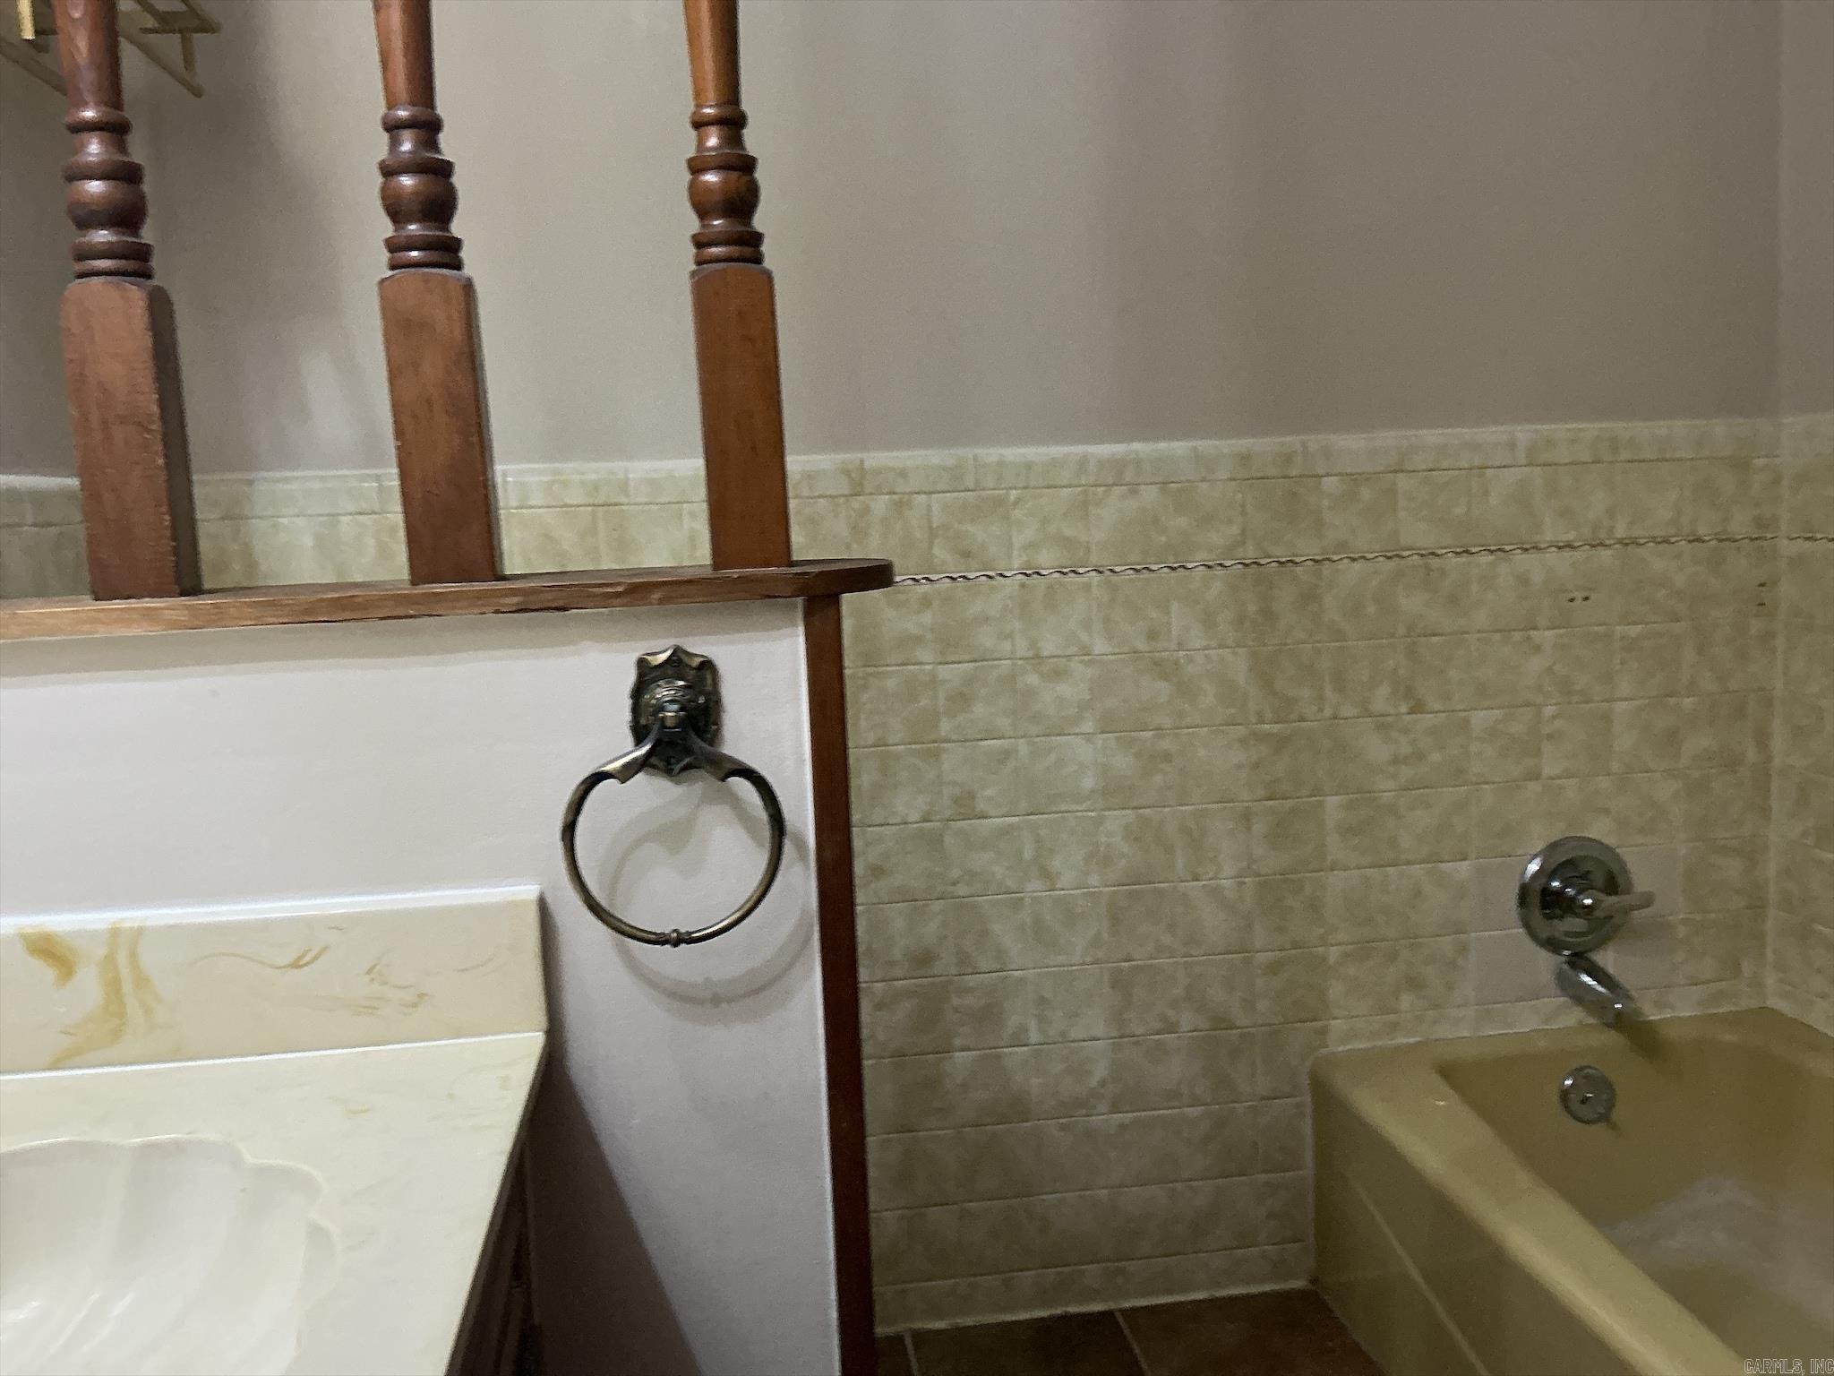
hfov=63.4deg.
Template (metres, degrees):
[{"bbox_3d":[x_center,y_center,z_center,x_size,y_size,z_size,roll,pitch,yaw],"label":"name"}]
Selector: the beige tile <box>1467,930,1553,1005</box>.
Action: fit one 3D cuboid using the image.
[{"bbox_3d":[0.865,0.409,2.173,0.108,0.108,0.010,-3,6,-7],"label":"beige tile"}]

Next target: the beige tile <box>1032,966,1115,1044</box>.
[{"bbox_3d":[0.213,0.444,2.080,0.107,0.107,0.009,-3,5,-7],"label":"beige tile"}]

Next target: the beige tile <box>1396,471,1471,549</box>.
[{"bbox_3d":[0.725,-0.250,2.092,0.108,0.108,0.010,-3,6,-7],"label":"beige tile"}]

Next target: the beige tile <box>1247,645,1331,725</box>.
[{"bbox_3d":[0.519,-0.006,2.092,0.108,0.108,0.008,-3,6,-7],"label":"beige tile"}]

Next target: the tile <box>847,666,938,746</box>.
[{"bbox_3d":[-0.027,0.025,2.024,0.112,0.108,0.010,-3,6,-7],"label":"tile"}]

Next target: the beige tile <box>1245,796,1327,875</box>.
[{"bbox_3d":[0.525,0.209,2.097,0.107,0.107,0.009,-3,5,-7],"label":"beige tile"}]

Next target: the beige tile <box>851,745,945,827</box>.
[{"bbox_3d":[-0.022,0.134,2.035,0.112,0.108,0.010,-3,6,-7],"label":"beige tile"}]

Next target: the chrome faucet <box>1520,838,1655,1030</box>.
[{"bbox_3d":[0.967,0.339,2.103,0.182,0.238,0.135,-3,6,-7],"label":"chrome faucet"}]

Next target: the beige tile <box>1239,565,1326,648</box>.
[{"bbox_3d":[0.510,-0.114,2.067,0.107,0.107,0.009,-3,5,-7],"label":"beige tile"}]

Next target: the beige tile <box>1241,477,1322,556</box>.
[{"bbox_3d":[0.508,-0.237,2.066,0.108,0.108,0.010,-3,6,-7],"label":"beige tile"}]

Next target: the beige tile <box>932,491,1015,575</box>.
[{"bbox_3d":[0.073,-0.210,2.005,0.108,0.108,0.009,-3,6,-7],"label":"beige tile"}]

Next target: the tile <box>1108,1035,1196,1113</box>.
[{"bbox_3d":[0.326,0.546,2.102,0.107,0.107,0.009,-3,5,-7],"label":"tile"}]

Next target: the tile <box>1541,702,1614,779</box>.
[{"bbox_3d":[0.951,0.076,2.137,0.107,0.107,0.009,-3,5,-7],"label":"tile"}]

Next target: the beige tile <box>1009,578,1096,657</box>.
[{"bbox_3d":[0.188,-0.097,2.039,0.108,0.108,0.010,-3,6,-7],"label":"beige tile"}]

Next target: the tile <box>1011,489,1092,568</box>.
[{"bbox_3d":[0.183,-0.218,2.027,0.108,0.108,0.010,-3,6,-7],"label":"tile"}]

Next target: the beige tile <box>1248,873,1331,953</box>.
[{"bbox_3d":[0.531,0.319,2.117,0.108,0.108,0.009,-3,6,-7],"label":"beige tile"}]

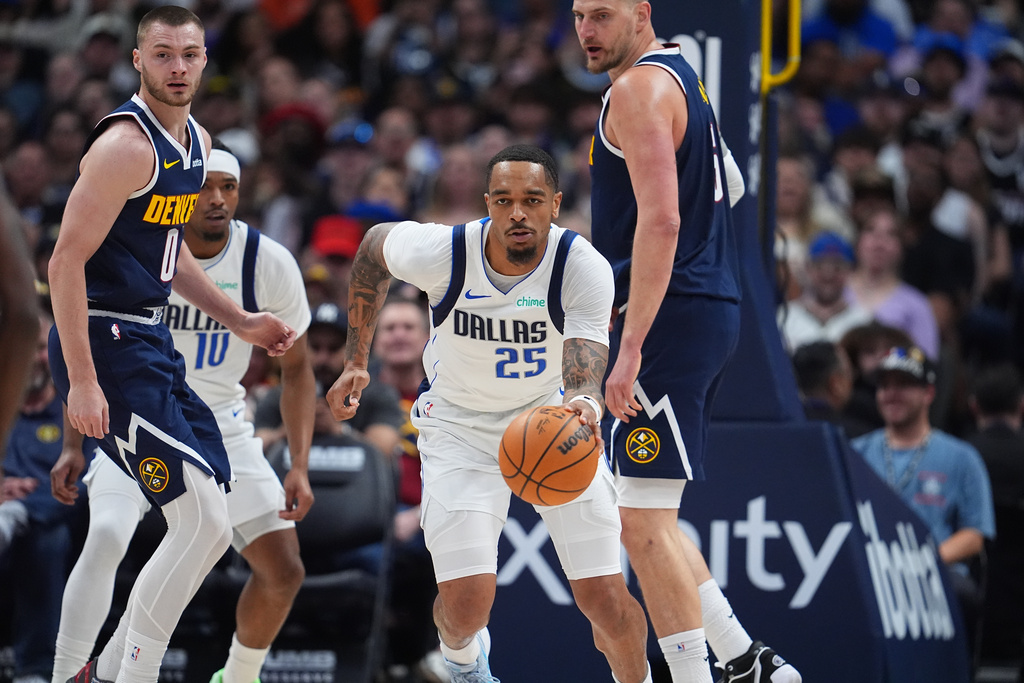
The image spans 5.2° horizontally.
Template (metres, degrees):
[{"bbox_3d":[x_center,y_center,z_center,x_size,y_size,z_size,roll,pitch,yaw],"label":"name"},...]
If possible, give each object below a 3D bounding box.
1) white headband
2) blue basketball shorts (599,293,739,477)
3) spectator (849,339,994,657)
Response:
[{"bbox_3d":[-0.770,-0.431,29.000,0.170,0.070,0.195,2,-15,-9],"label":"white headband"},{"bbox_3d":[0.397,0.117,28.300,0.360,0.480,0.430,0,-1,5],"label":"blue basketball shorts"},{"bbox_3d":[1.331,0.595,36.800,0.530,1.200,0.800,0,-1,9],"label":"spectator"}]

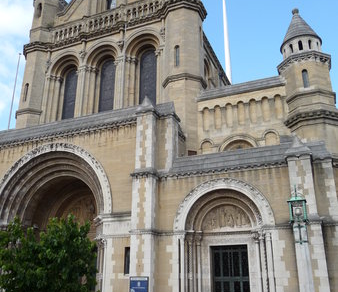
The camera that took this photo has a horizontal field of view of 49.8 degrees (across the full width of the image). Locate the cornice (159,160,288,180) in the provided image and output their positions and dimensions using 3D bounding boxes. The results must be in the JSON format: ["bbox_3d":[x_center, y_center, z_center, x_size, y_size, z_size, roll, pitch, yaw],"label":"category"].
[{"bbox_3d":[2.591,1.234,18.805,6.791,0.300,0.350,-8,-21,22],"label":"cornice"}]

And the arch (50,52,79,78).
[{"bbox_3d":[-9.374,-7.511,33.683,3.420,2.160,0.850,-8,-21,22],"label":"arch"}]

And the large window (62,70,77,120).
[{"bbox_3d":[-8.966,-4.589,33.458,1.566,5.562,0.350,-8,-21,22],"label":"large window"}]

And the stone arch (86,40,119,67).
[{"bbox_3d":[-5.741,-8.177,32.679,3.520,2.537,1.000,-8,-21,22],"label":"stone arch"}]

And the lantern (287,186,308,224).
[{"bbox_3d":[4.612,2.087,13.074,0.620,1.380,0.620,-8,-21,22],"label":"lantern"}]

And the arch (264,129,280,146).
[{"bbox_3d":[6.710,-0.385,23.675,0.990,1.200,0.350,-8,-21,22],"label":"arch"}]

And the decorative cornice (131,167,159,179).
[{"bbox_3d":[-1.355,1.587,20.484,1.380,0.460,0.980,-8,-21,22],"label":"decorative cornice"}]

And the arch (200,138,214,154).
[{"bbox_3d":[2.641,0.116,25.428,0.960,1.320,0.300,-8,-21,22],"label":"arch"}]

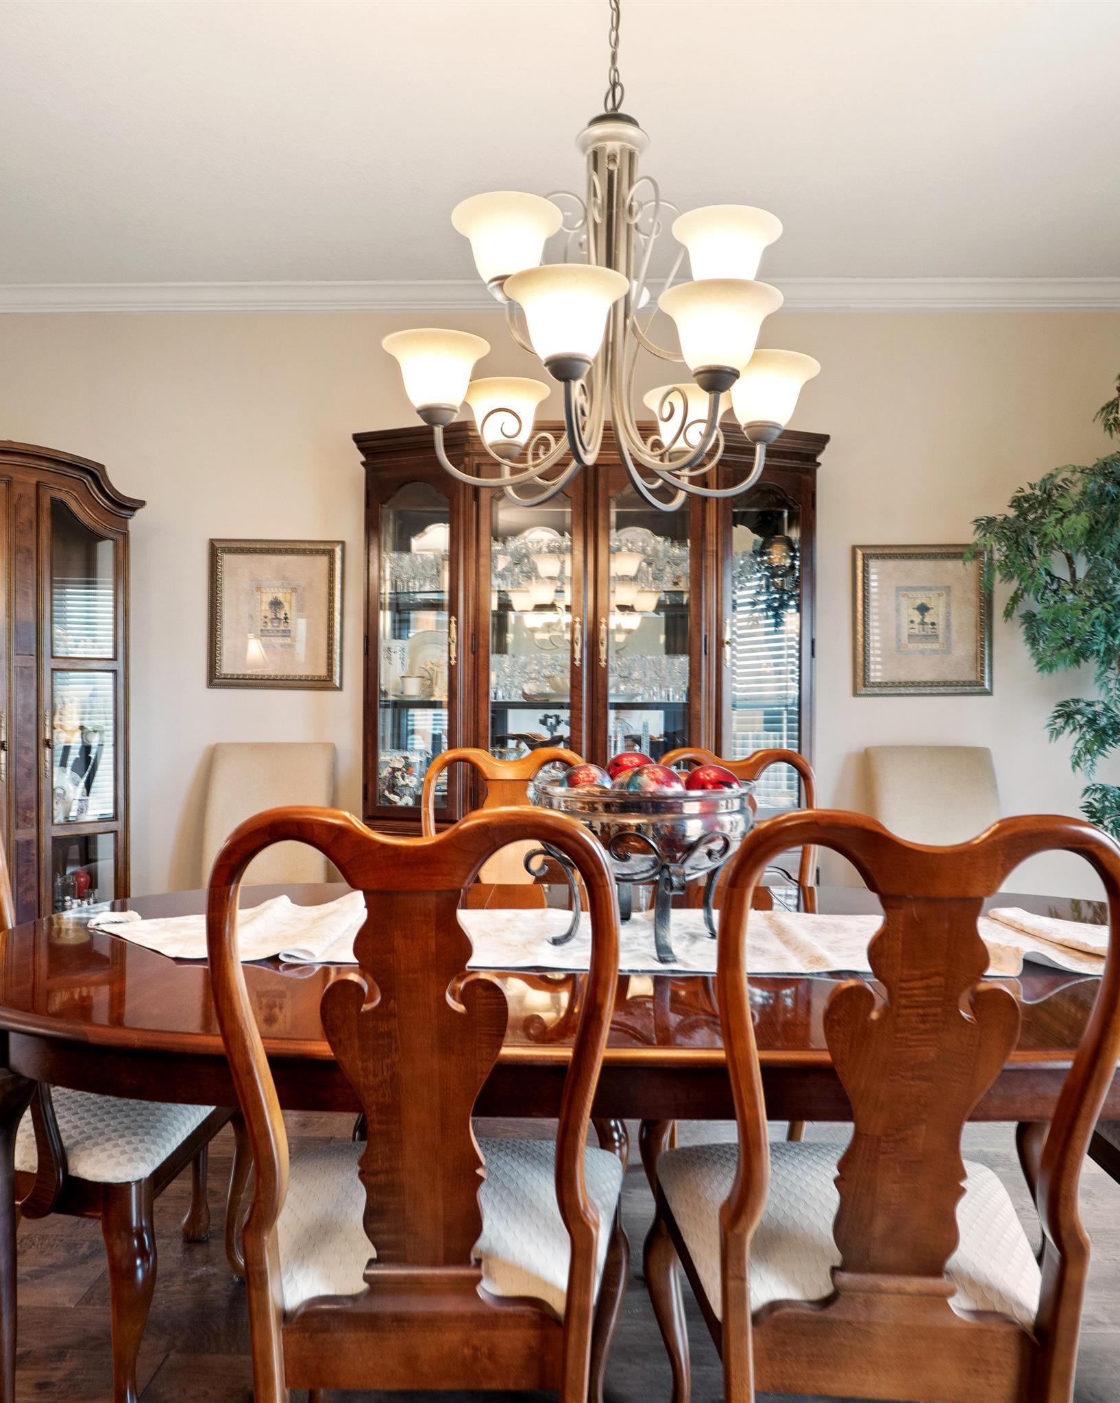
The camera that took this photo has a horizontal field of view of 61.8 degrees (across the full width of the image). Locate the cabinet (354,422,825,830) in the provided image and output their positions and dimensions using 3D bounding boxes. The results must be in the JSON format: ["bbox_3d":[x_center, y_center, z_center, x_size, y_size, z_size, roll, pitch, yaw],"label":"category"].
[{"bbox_3d":[0.113,0.103,3.370,1.680,2.093,0.440,0,0,0],"label":"cabinet"}]

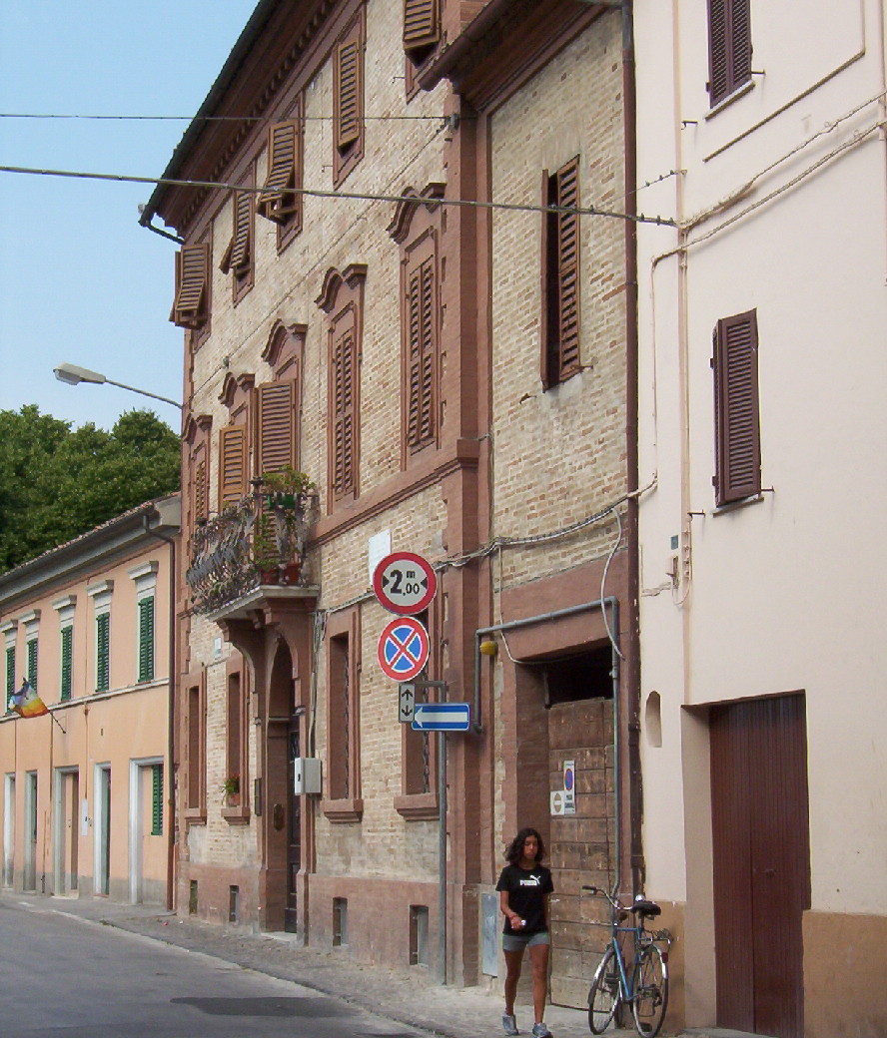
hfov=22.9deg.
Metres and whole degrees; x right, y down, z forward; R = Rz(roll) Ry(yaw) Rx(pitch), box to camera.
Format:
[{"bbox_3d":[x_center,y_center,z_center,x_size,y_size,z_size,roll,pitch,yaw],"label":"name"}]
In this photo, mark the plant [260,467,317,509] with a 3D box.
[{"bbox_3d":[-1.905,-0.356,26.569,0.680,0.500,0.400,3,-9,-16],"label":"plant"}]

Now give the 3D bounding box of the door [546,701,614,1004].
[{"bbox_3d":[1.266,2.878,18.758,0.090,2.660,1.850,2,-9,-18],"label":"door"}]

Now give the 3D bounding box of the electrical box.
[{"bbox_3d":[-1.574,3.022,25.748,0.260,0.410,0.420,3,-9,-16],"label":"electrical box"}]

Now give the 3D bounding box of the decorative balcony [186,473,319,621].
[{"bbox_3d":[-2.471,0.460,28.356,0.950,1.550,3.500,2,-8,-16],"label":"decorative balcony"}]

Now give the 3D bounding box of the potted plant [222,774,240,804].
[{"bbox_3d":[-3.037,3.928,31.597,0.300,0.460,0.320,2,-8,-16],"label":"potted plant"}]

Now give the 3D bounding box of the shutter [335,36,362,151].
[{"bbox_3d":[-1.118,-5.008,25.486,0.070,1.240,0.490,6,-10,-33],"label":"shutter"}]

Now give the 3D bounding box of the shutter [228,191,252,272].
[{"bbox_3d":[-2.934,-4.144,31.453,0.120,1.240,0.460,6,-10,-33],"label":"shutter"}]

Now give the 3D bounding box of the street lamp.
[{"bbox_3d":[-5.371,-2.210,36.444,2.400,0.750,0.300,3,-9,-16],"label":"street lamp"}]

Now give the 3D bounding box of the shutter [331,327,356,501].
[{"bbox_3d":[-1.180,-1.229,25.795,0.070,1.940,1.050,2,-8,-16],"label":"shutter"}]

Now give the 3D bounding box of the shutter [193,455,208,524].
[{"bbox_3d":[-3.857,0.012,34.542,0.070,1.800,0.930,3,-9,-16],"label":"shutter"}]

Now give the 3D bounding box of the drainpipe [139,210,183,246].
[{"bbox_3d":[-4.697,-4.843,36.606,0.800,0.580,0.140,3,-9,-16],"label":"drainpipe"}]

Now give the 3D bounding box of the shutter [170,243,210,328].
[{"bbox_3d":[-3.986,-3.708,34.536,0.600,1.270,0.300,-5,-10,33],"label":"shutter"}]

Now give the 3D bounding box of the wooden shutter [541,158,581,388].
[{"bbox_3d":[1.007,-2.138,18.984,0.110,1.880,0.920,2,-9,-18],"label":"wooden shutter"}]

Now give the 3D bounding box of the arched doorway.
[{"bbox_3d":[-1.879,3.295,27.419,0.400,3.800,1.850,3,-9,-16],"label":"arched doorway"}]

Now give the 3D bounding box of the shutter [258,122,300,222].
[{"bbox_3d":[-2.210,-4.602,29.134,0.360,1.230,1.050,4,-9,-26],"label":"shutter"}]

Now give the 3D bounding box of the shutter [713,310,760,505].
[{"bbox_3d":[2.029,-0.792,15.629,0.140,1.340,0.740,4,-9,-28],"label":"shutter"}]

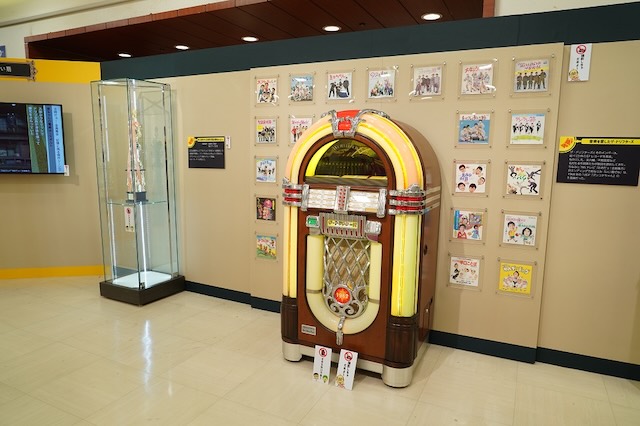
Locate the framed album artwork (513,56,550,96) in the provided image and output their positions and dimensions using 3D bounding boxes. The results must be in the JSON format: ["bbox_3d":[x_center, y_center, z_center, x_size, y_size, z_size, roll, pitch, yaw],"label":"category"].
[{"bbox_3d":[1.260,-0.810,2.536,0.218,0.218,0.020,5,8,25],"label":"framed album artwork"}]

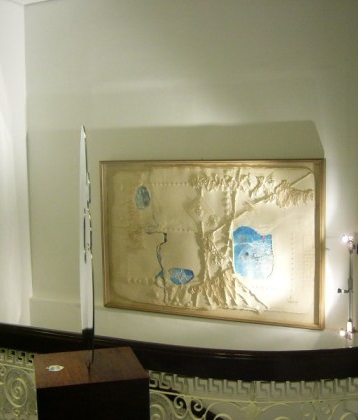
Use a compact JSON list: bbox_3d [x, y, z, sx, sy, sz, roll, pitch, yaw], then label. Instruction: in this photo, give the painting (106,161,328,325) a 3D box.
[{"bbox_3d":[0.264,0.292,5.575,2.310,1.550,0.080,1,6,23],"label":"painting"}]

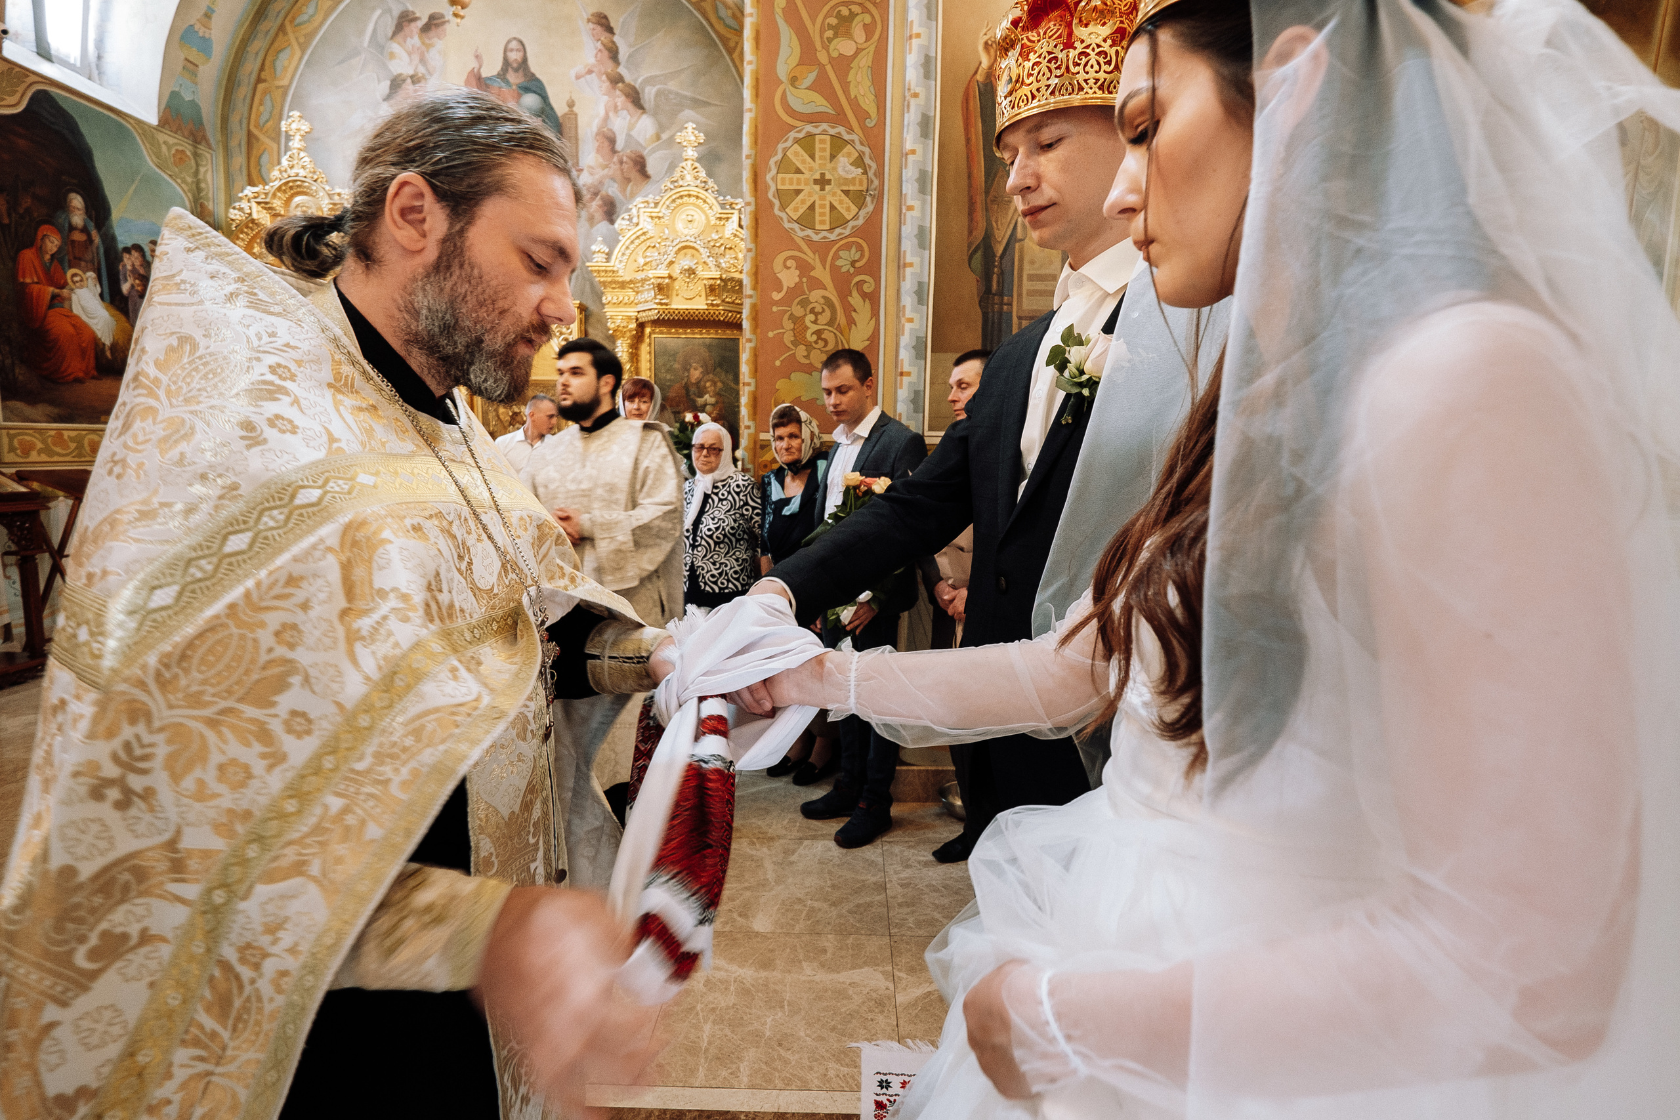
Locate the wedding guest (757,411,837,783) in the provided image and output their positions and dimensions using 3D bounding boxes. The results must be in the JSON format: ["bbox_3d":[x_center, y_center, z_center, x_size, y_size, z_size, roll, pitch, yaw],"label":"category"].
[{"bbox_3d":[-0.186,0.157,3.412,0.470,1.610,0.320,7,11,33],"label":"wedding guest"}]

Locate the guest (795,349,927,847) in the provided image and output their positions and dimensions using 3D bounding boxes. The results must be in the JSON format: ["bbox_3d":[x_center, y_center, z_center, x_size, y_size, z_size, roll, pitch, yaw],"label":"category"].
[{"bbox_3d":[0.065,0.143,2.963,0.360,1.794,0.510,-8,13,-43],"label":"guest"}]

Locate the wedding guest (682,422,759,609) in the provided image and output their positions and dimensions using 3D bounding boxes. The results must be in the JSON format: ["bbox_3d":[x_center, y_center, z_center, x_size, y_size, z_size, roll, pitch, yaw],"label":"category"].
[{"bbox_3d":[-0.595,0.119,3.822,0.510,1.536,0.340,8,11,34],"label":"wedding guest"}]

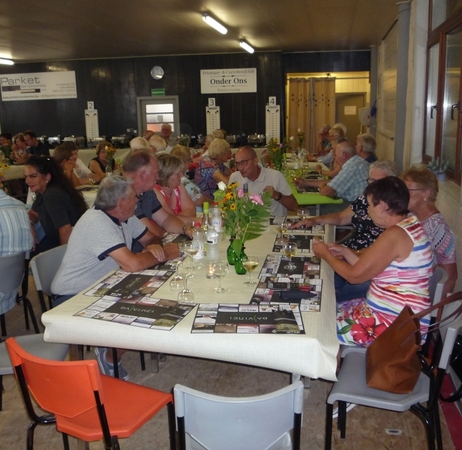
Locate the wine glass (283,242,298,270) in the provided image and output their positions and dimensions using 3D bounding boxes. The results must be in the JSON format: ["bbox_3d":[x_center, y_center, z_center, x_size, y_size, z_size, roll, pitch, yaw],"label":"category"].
[{"bbox_3d":[0.309,0.158,2.706,0.072,0.132,0.072,1,12,10],"label":"wine glass"}]

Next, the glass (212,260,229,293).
[{"bbox_3d":[-0.050,0.232,2.365,0.082,0.137,0.082,-1,12,0],"label":"glass"}]

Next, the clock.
[{"bbox_3d":[-1.837,-3.792,13.000,0.340,0.340,0.050,1,12,10],"label":"clock"}]

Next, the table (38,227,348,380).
[{"bbox_3d":[0.018,0.525,3.155,1.160,0.750,2.380,1,12,10],"label":"table"}]

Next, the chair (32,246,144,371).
[{"bbox_3d":[-0.810,0.550,3.043,0.530,0.790,0.460,1,12,10],"label":"chair"}]

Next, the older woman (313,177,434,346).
[{"bbox_3d":[0.675,0.374,2.598,0.680,1.230,0.500,1,12,13],"label":"older woman"}]

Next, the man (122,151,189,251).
[{"bbox_3d":[-0.545,0.196,3.379,0.740,1.320,0.540,1,12,12],"label":"man"}]

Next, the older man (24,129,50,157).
[{"bbox_3d":[-3.878,-1.132,10.164,0.700,1.300,0.520,-12,16,-40],"label":"older man"}]

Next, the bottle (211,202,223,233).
[{"bbox_3d":[-0.096,-0.058,3.588,0.066,0.210,0.066,1,12,12],"label":"bottle"}]

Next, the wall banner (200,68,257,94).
[{"bbox_3d":[-0.053,-3.286,11.904,1.280,0.540,0.030,1,13,11],"label":"wall banner"}]

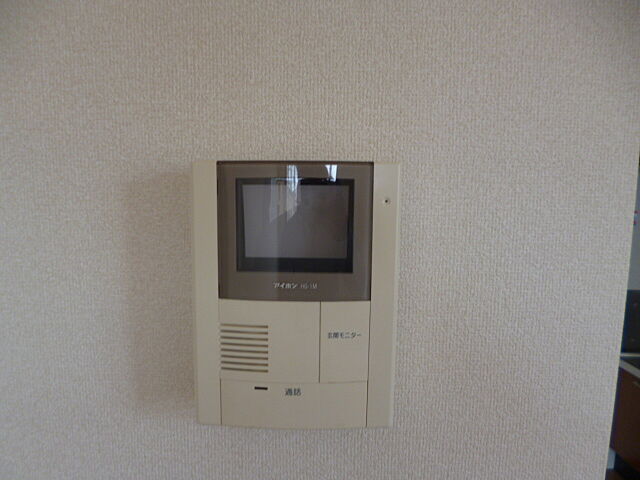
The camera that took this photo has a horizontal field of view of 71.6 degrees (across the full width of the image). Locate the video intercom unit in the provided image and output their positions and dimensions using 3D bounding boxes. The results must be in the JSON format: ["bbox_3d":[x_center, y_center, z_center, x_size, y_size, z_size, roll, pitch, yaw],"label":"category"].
[{"bbox_3d":[-0.017,0.042,0.339,0.148,0.197,0.037,1,7,0],"label":"video intercom unit"}]

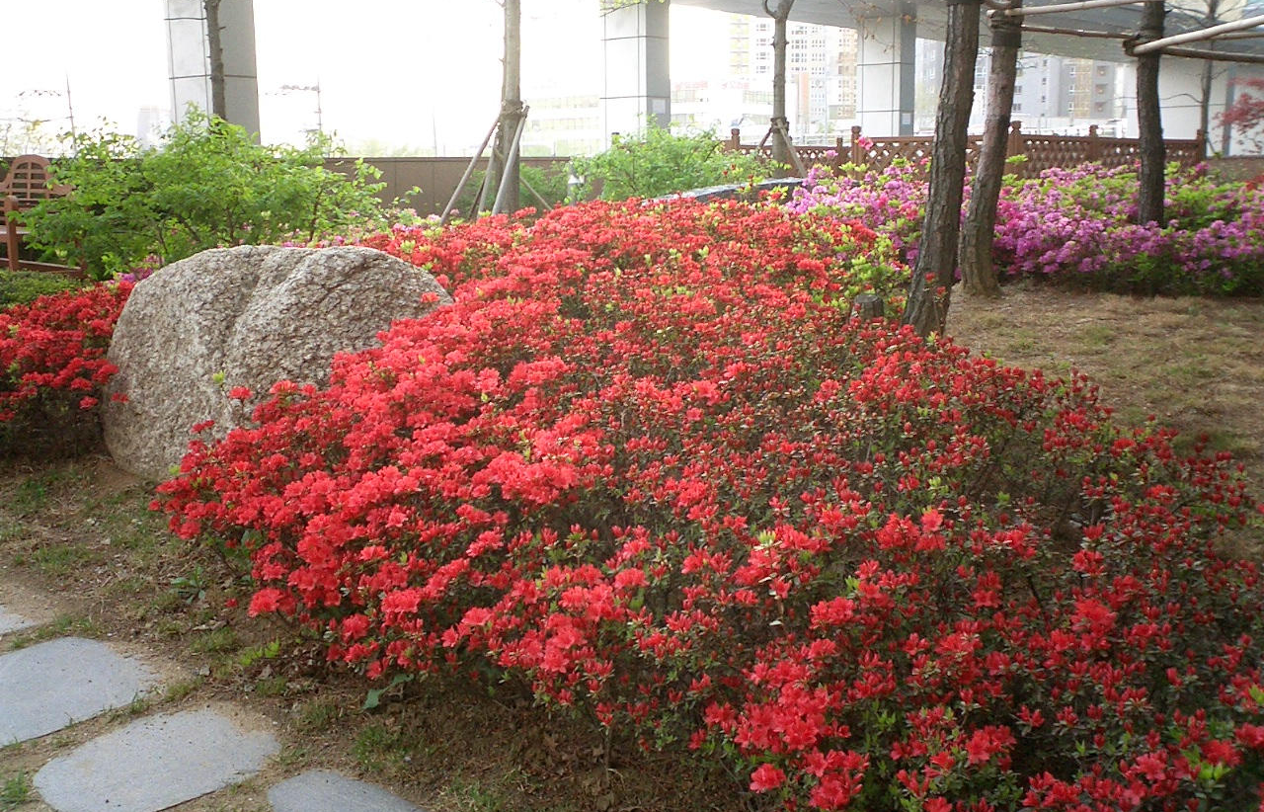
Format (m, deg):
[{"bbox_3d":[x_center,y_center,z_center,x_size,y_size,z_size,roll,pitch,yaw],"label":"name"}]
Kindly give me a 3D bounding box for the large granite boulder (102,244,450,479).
[{"bbox_3d":[-1.482,-0.216,5.799,1.500,0.910,1.000,-3,10,-14],"label":"large granite boulder"}]

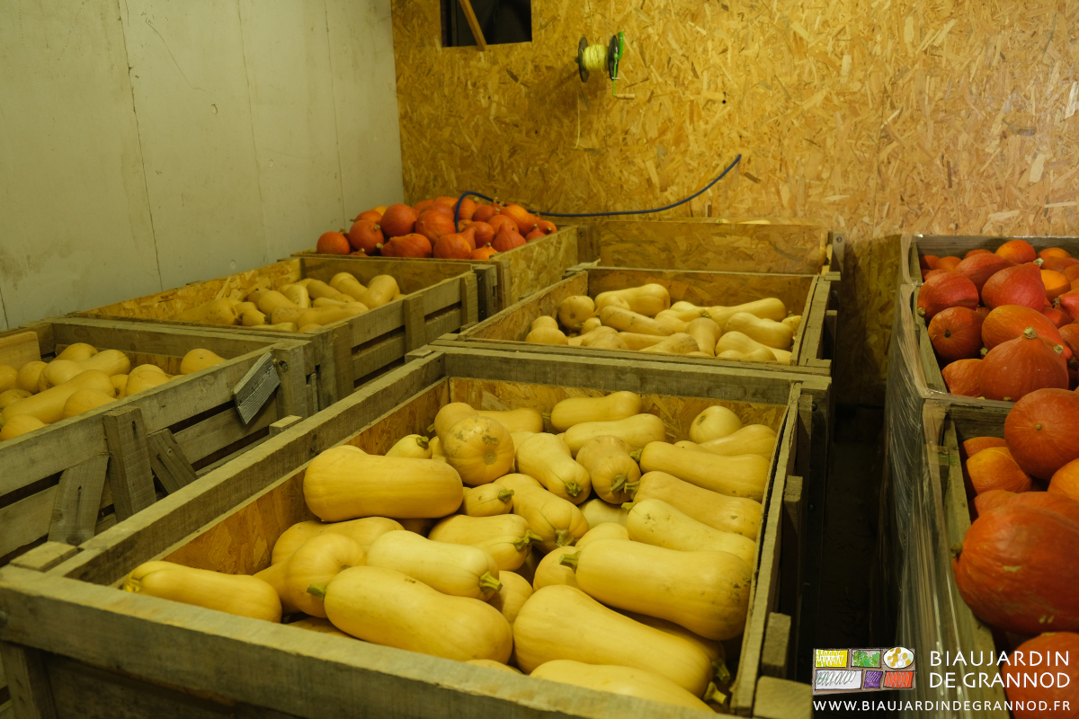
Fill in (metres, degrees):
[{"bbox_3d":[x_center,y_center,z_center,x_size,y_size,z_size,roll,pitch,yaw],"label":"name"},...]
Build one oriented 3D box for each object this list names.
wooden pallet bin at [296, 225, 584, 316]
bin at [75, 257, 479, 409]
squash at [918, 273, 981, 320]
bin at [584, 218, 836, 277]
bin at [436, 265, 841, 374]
[{"bbox_3d":[-0.395,-0.077,4.228,0.999,1.100,1.203,5,18,20],"label":"wooden pallet bin"},{"bbox_3d":[-0.853,0.263,3.117,0.999,1.100,1.203,5,18,21],"label":"bin"},{"bbox_3d":[1.177,-0.180,2.330,0.178,0.158,0.158,-29,15,-29],"label":"squash"},{"bbox_3d":[0.838,0.025,3.766,0.999,1.100,1.203,5,18,20],"label":"bin"},{"bbox_3d":[0.409,0.359,2.672,0.999,1.100,1.203,5,18,20],"label":"bin"}]

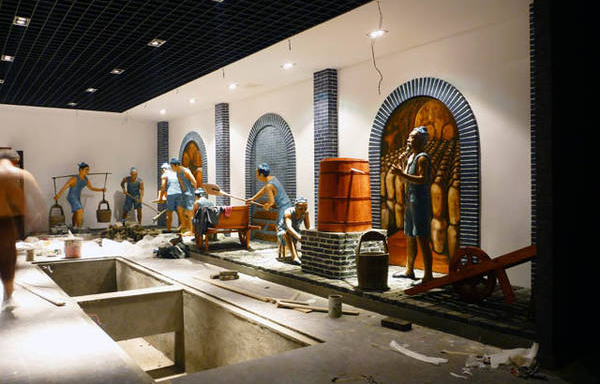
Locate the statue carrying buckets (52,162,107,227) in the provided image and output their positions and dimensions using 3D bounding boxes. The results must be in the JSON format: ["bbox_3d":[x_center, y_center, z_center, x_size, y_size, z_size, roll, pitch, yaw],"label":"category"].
[{"bbox_3d":[-5.337,0.109,11.801,1.100,1.680,0.600,0,0,6],"label":"statue carrying buckets"}]

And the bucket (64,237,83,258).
[{"bbox_3d":[-3.906,0.962,8.376,0.295,0.315,0.295,0,0,0],"label":"bucket"}]

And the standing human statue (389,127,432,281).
[{"bbox_3d":[1.257,0.117,5.471,0.500,1.740,0.480,0,0,-10],"label":"standing human statue"}]

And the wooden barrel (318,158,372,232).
[{"bbox_3d":[0.561,0.039,5.980,0.670,0.860,0.670,0,0,0],"label":"wooden barrel"}]

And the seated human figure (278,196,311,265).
[{"bbox_3d":[-0.078,0.529,6.873,0.450,0.900,0.580,0,0,-31],"label":"seated human figure"}]

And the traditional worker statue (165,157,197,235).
[{"bbox_3d":[-2.605,0.105,10.851,0.550,1.700,0.550,0,0,-30],"label":"traditional worker statue"}]

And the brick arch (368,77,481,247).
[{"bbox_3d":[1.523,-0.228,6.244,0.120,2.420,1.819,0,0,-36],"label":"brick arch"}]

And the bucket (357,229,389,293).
[{"bbox_3d":[0.760,0.700,5.024,0.310,0.580,0.310,0,0,11],"label":"bucket"}]

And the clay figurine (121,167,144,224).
[{"bbox_3d":[-4.452,0.143,12.901,0.600,1.600,0.500,0,0,-31],"label":"clay figurine"}]

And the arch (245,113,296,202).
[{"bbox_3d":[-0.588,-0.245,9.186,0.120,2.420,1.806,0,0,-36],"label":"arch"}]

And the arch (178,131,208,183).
[{"bbox_3d":[-2.677,-0.263,12.098,0.120,2.420,1.786,0,0,-36],"label":"arch"}]

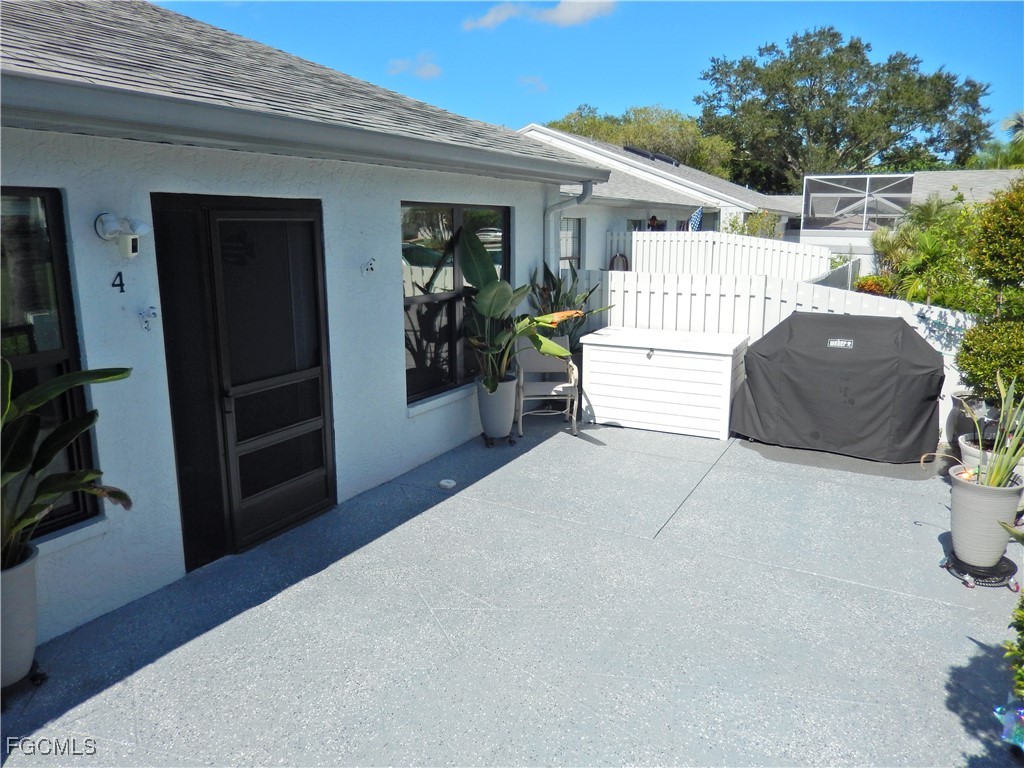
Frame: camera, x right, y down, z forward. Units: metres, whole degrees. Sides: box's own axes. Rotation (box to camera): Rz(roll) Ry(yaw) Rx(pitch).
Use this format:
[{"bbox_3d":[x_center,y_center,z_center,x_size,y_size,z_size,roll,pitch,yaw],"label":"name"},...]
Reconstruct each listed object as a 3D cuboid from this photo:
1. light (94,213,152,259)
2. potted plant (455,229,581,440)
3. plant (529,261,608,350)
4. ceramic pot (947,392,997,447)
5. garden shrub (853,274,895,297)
[{"bbox_3d":[-1.875,-0.709,3.569,0.165,0.220,0.250,7,14,28],"label":"light"},{"bbox_3d":[0.121,-0.462,6.718,0.900,1.970,0.820,7,14,28],"label":"potted plant"},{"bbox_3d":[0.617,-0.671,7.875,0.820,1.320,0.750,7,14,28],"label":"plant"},{"bbox_3d":[3.942,0.367,6.174,0.580,0.590,0.580,7,14,28],"label":"ceramic pot"},{"bbox_3d":[5.865,-1.198,12.089,0.750,1.150,0.750,7,14,28],"label":"garden shrub"}]

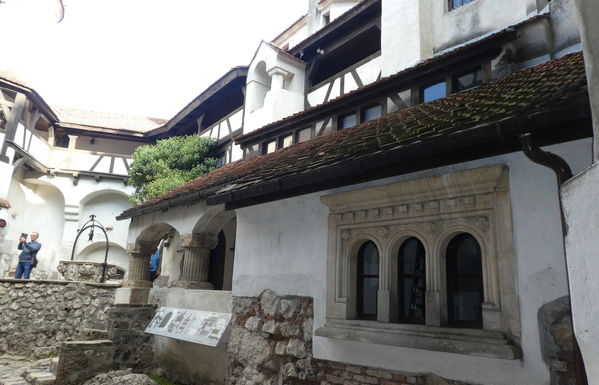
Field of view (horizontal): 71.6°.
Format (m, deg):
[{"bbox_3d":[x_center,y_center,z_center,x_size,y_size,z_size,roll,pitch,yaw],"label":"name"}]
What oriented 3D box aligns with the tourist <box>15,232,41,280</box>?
[{"bbox_3d":[-7.716,1.989,11.800,0.550,1.740,0.550,-4,-14,25],"label":"tourist"}]

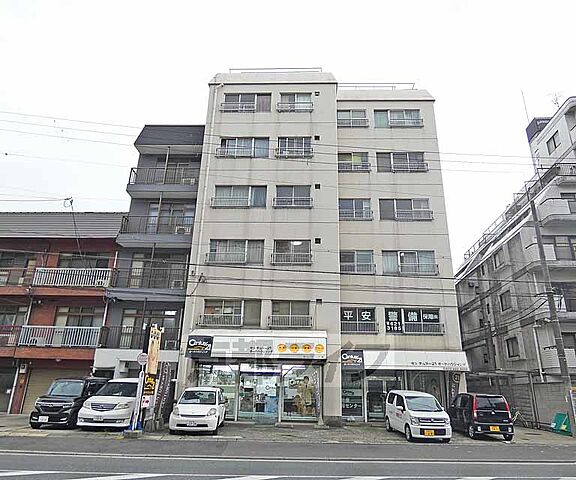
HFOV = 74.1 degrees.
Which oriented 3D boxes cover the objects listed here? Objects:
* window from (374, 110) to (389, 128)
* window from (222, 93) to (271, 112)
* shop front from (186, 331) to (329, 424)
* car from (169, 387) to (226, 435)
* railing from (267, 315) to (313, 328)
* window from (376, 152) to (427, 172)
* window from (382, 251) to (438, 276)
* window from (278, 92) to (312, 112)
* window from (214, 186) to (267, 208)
[{"bbox_3d":[5.251,-6.770,21.373,0.794,1.213,0.100,1,-18,2],"label":"window"},{"bbox_3d":[-2.196,-7.397,20.528,2.604,1.243,0.200,1,-18,2],"label":"window"},{"bbox_3d":[-1.413,6.074,16.993,6.250,3.964,0.900,0,-20,2],"label":"shop front"},{"bbox_3d":[-3.385,6.529,14.757,1.665,1.535,3.600,2,-20,-4],"label":"car"},{"bbox_3d":[0.108,3.890,18.178,2.099,0.610,0.300,0,-19,2],"label":"railing"},{"bbox_3d":[6.101,-4.168,20.468,2.604,1.227,0.200,1,-18,2],"label":"window"},{"bbox_3d":[6.532,1.217,20.635,2.812,1.336,0.150,0,-19,2],"label":"window"},{"bbox_3d":[0.436,-8.047,22.230,2.041,1.427,0.280,0,-20,2],"label":"window"},{"bbox_3d":[-2.364,-2.117,18.832,2.613,1.229,0.200,1,-18,2],"label":"window"}]

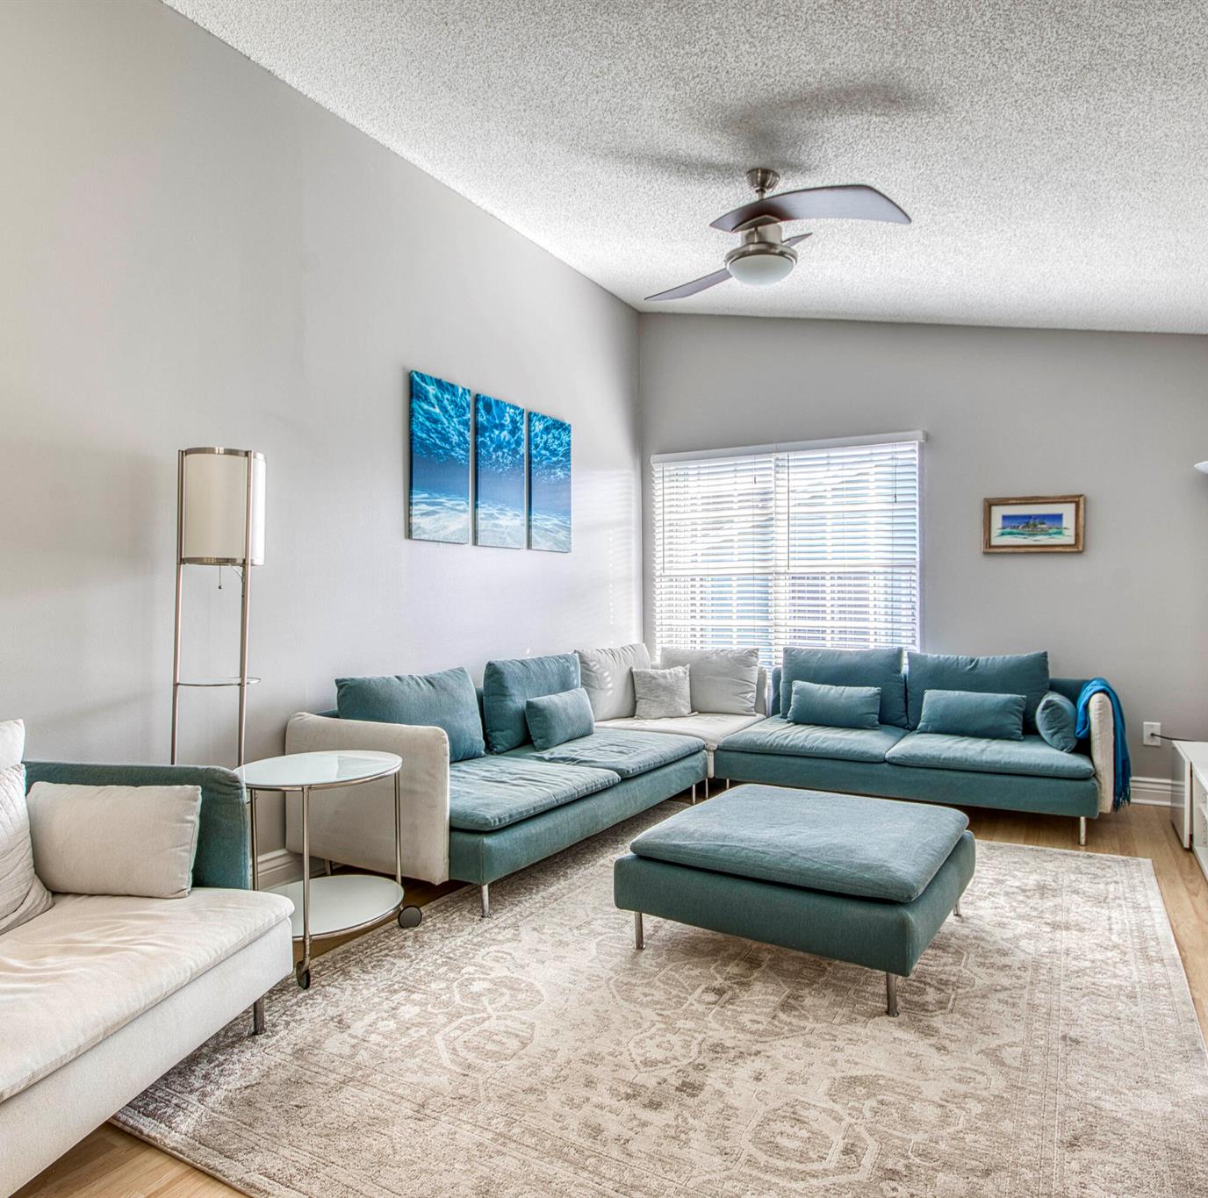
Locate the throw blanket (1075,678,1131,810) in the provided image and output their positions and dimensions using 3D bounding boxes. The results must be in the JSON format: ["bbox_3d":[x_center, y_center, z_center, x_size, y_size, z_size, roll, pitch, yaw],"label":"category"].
[{"bbox_3d":[2.449,0.683,3.671,0.250,0.600,0.420,0,0,32],"label":"throw blanket"}]

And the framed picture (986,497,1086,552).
[{"bbox_3d":[2.476,-0.429,4.330,0.500,0.330,0.030,0,0,32],"label":"framed picture"}]

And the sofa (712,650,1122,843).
[{"bbox_3d":[1.656,0.708,4.120,1.890,0.830,1.000,0,0,29],"label":"sofa"}]

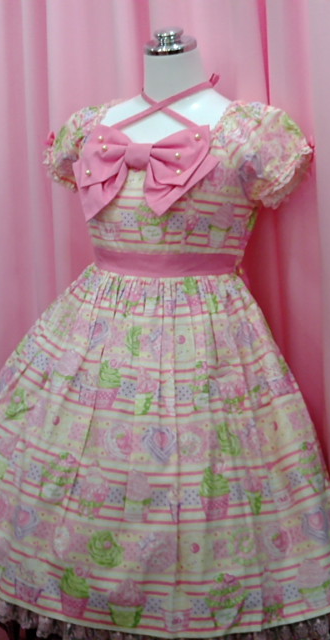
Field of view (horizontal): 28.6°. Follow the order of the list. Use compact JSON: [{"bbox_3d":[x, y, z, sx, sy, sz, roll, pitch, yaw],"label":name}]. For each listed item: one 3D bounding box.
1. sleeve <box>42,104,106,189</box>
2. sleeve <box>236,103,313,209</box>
[{"bbox_3d":[-0.167,-0.341,1.295,0.130,0.168,0.145,7,10,27],"label":"sleeve"},{"bbox_3d":[0.189,-0.283,1.115,0.130,0.168,0.145,7,10,27],"label":"sleeve"}]

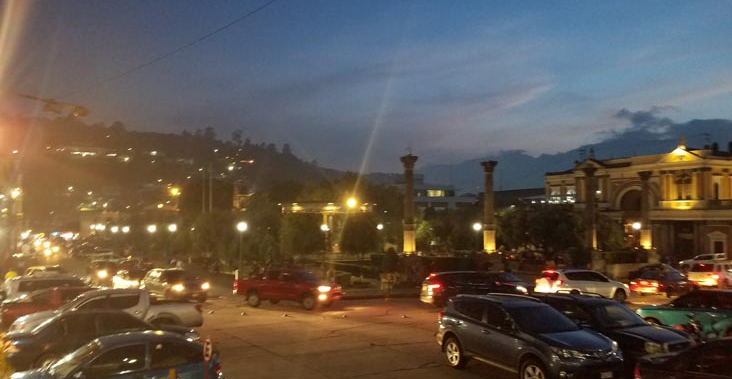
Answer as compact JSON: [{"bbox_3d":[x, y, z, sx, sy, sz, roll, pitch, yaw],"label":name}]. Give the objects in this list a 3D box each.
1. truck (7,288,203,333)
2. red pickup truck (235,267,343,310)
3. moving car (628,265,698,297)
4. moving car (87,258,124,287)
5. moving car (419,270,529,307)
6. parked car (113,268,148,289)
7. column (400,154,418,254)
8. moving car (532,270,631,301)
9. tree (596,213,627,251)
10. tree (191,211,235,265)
[{"bbox_3d":[-7.400,3.743,15.784,5.100,1.750,1.800,2,-5,-32],"label":"truck"},{"bbox_3d":[-3.447,4.331,24.300,5.000,1.760,1.760,-2,-5,27],"label":"red pickup truck"},{"bbox_3d":[14.733,4.410,27.000,4.350,1.470,1.700,3,-5,-35],"label":"moving car"},{"bbox_3d":[-16.756,5.456,35.500,1.750,1.550,4.400,3,-5,-34],"label":"moving car"},{"bbox_3d":[4.800,4.546,24.951,4.550,1.600,1.800,1,-4,-20],"label":"moving car"},{"bbox_3d":[-12.600,4.791,28.743,1.750,1.500,4.300,3,-5,-37],"label":"parked car"},{"bbox_3d":[2.532,0.815,32.000,0.950,5.800,0.950,0,-4,0],"label":"column"},{"bbox_3d":[10.350,4.666,26.446,4.500,1.640,1.810,2,-4,-23],"label":"moving car"},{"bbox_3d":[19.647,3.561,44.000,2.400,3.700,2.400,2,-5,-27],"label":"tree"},{"bbox_3d":[-12.564,4.092,45.000,3.600,4.700,3.600,2,-5,-27],"label":"tree"}]

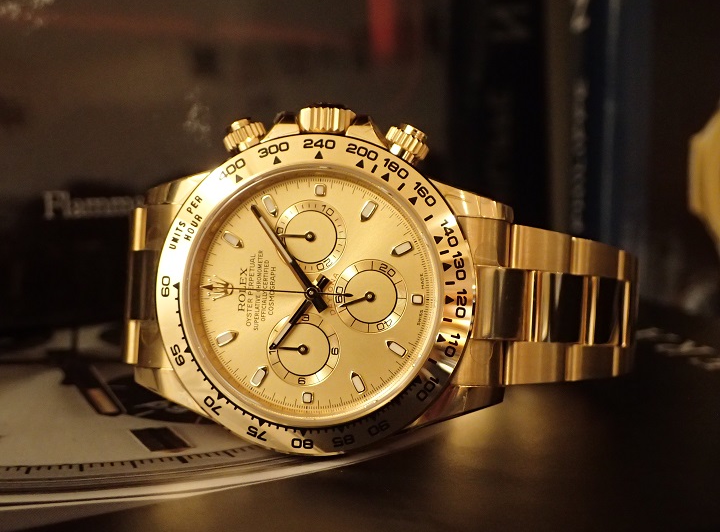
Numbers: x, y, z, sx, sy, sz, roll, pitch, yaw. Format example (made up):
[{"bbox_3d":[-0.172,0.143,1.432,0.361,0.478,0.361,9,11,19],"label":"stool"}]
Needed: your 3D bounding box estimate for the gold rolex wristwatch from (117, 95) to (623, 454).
[{"bbox_3d":[0.003,0.003,0.169,0.071,0.044,0.060,3,-2,6],"label":"gold rolex wristwatch"}]

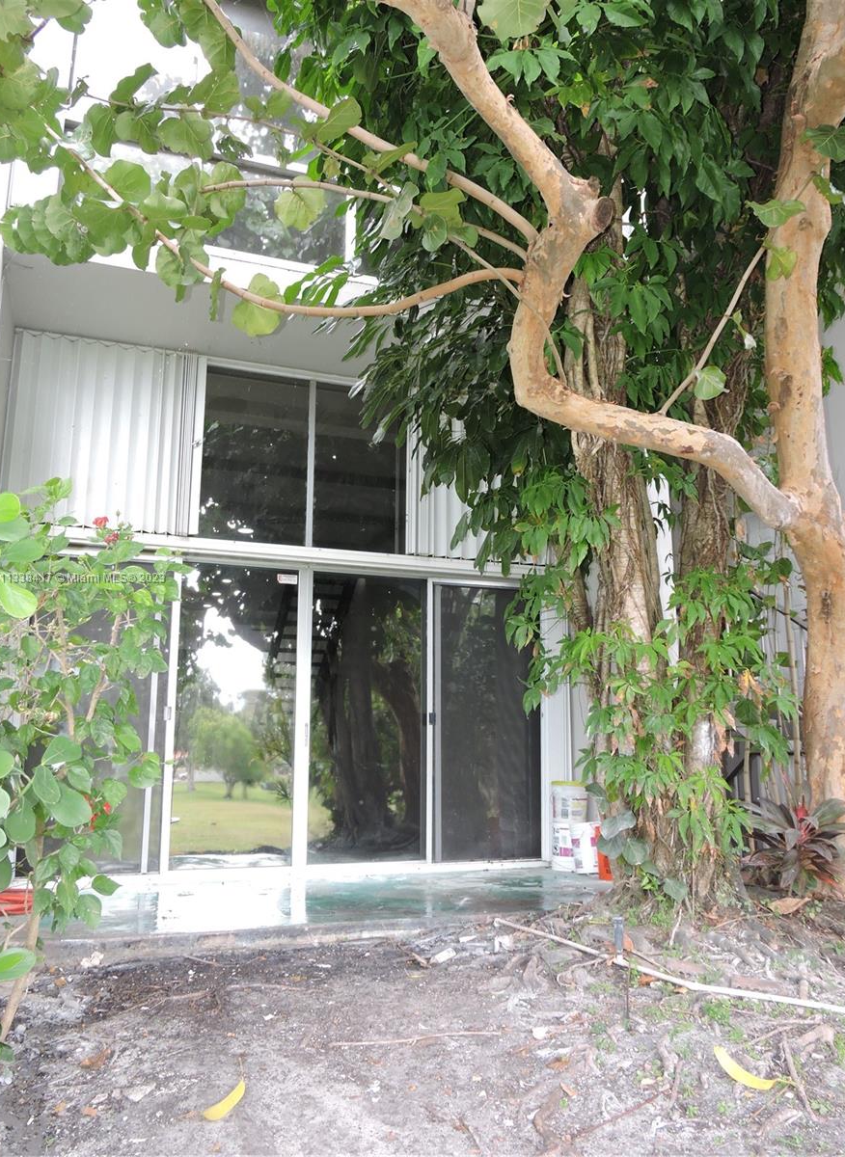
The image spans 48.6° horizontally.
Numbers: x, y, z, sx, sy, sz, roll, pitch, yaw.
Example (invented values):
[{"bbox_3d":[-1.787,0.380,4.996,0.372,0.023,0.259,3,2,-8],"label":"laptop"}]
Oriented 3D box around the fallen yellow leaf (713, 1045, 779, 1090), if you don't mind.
[{"bbox_3d":[1.080,1.644,3.148,0.090,0.050,0.241,9,-14,-39],"label":"fallen yellow leaf"}]

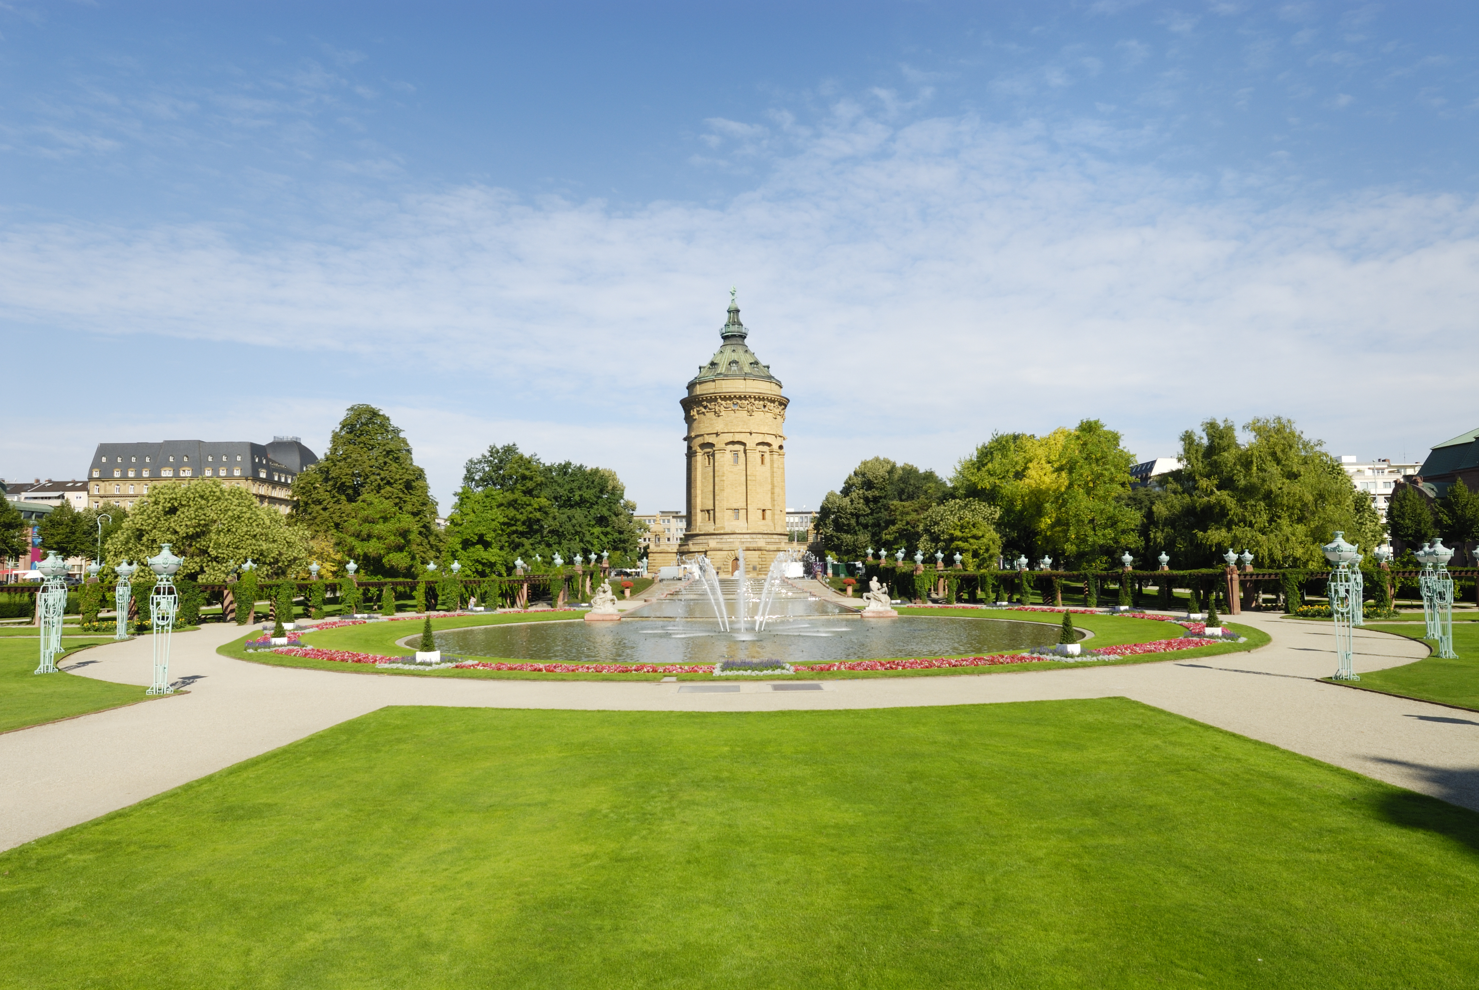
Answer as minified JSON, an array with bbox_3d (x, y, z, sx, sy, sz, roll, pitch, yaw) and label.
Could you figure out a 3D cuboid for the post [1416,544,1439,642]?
[{"bbox_3d":[32.891,4.595,41.189,0.970,4.550,0.970,-5,-6,38],"label":"post"}]

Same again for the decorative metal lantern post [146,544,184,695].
[{"bbox_3d":[-18.759,4.011,28.167,1.080,4.820,1.080,-1,-5,0],"label":"decorative metal lantern post"}]

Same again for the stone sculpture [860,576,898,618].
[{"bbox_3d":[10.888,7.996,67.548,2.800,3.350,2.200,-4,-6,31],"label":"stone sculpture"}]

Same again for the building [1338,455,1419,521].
[{"bbox_3d":[137.011,5.127,192.179,24.000,25.000,16.000,-1,-5,0],"label":"building"}]

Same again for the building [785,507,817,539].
[{"bbox_3d":[26.146,15.297,272.690,28.000,20.600,15.000,-1,-5,0],"label":"building"}]

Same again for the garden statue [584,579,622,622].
[{"bbox_3d":[-10.630,8.277,68.199,3.000,3.210,2.200,1,-5,-17],"label":"garden statue"}]

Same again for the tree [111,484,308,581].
[{"bbox_3d":[-55.963,5.226,90.940,18.270,13.450,17.350,-1,-5,0],"label":"tree"}]

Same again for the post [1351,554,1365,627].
[{"bbox_3d":[39.062,5.815,54.821,1.080,4.820,1.080,-1,-5,0],"label":"post"}]

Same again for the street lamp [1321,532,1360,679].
[{"bbox_3d":[18.582,3.407,26.609,0.970,4.550,0.970,-4,-6,35],"label":"street lamp"}]

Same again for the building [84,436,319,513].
[{"bbox_3d":[-123.938,4.764,205.481,36.690,33.000,34.000,-1,-5,0],"label":"building"}]

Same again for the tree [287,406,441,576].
[{"bbox_3d":[-46.365,0.861,107.379,17.090,24.450,16.230,-1,-5,0],"label":"tree"}]

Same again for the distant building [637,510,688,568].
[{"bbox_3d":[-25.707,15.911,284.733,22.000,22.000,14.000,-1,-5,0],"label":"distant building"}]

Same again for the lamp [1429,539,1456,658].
[{"bbox_3d":[26.888,3.952,33.033,0.970,4.550,0.970,-5,-7,39],"label":"lamp"}]

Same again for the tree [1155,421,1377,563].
[{"bbox_3d":[53.837,1.122,88.207,20.000,18.500,19.000,-4,-6,31],"label":"tree"}]

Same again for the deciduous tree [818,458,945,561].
[{"bbox_3d":[23.111,4.126,140.161,21.060,20.400,20.010,-1,-5,0],"label":"deciduous tree"}]

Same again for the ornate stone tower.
[{"bbox_3d":[-0.874,-12.858,175.338,23.000,59.000,23.000,-1,-5,0],"label":"ornate stone tower"}]

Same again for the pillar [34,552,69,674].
[{"bbox_3d":[-22.921,3.884,28.700,1.000,4.000,1.000,3,-6,-34],"label":"pillar"}]

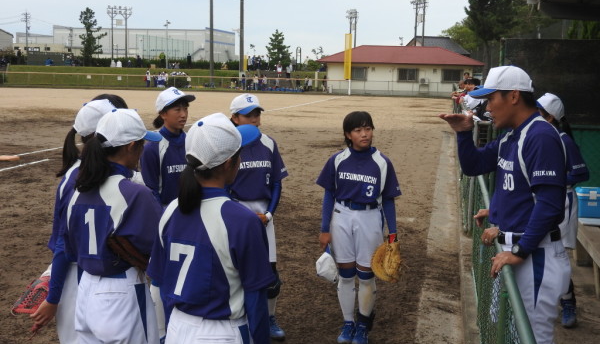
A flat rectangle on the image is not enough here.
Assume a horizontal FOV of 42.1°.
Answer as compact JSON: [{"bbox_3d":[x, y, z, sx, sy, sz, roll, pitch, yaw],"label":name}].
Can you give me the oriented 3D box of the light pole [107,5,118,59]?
[{"bbox_3d":[-35.239,-24.519,146.825,2.400,13.026,0.900,-2,8,-27],"label":"light pole"}]

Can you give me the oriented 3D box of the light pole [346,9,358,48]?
[{"bbox_3d":[9.480,-23.240,143.837,1.000,13.213,4.300,-1,8,-20],"label":"light pole"}]

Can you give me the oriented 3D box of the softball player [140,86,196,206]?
[{"bbox_3d":[-0.759,0.322,4.725,0.470,1.680,0.360,-3,9,-33],"label":"softball player"}]

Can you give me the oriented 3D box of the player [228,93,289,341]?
[{"bbox_3d":[-0.260,0.297,5.245,0.470,1.620,0.380,-3,8,-28],"label":"player"}]

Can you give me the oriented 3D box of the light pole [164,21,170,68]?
[{"bbox_3d":[-14.327,-13.817,84.333,0.750,5.255,0.600,1,7,-6],"label":"light pole"}]

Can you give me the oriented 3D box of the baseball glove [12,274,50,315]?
[{"bbox_3d":[-1.183,0.540,3.450,0.280,0.210,0.130,-42,-9,15],"label":"baseball glove"}]

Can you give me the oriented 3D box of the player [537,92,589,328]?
[{"bbox_3d":[1.883,0.270,5.458,0.400,1.635,0.470,-4,9,-38],"label":"player"}]

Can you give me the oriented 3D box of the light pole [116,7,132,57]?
[{"bbox_3d":[-33.160,-24.790,148.833,2.600,13.145,0.900,-2,8,-27],"label":"light pole"}]

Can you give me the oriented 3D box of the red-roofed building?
[{"bbox_3d":[9.266,-9.229,70.493,14.400,4.400,8.000,2,7,7],"label":"red-roofed building"}]

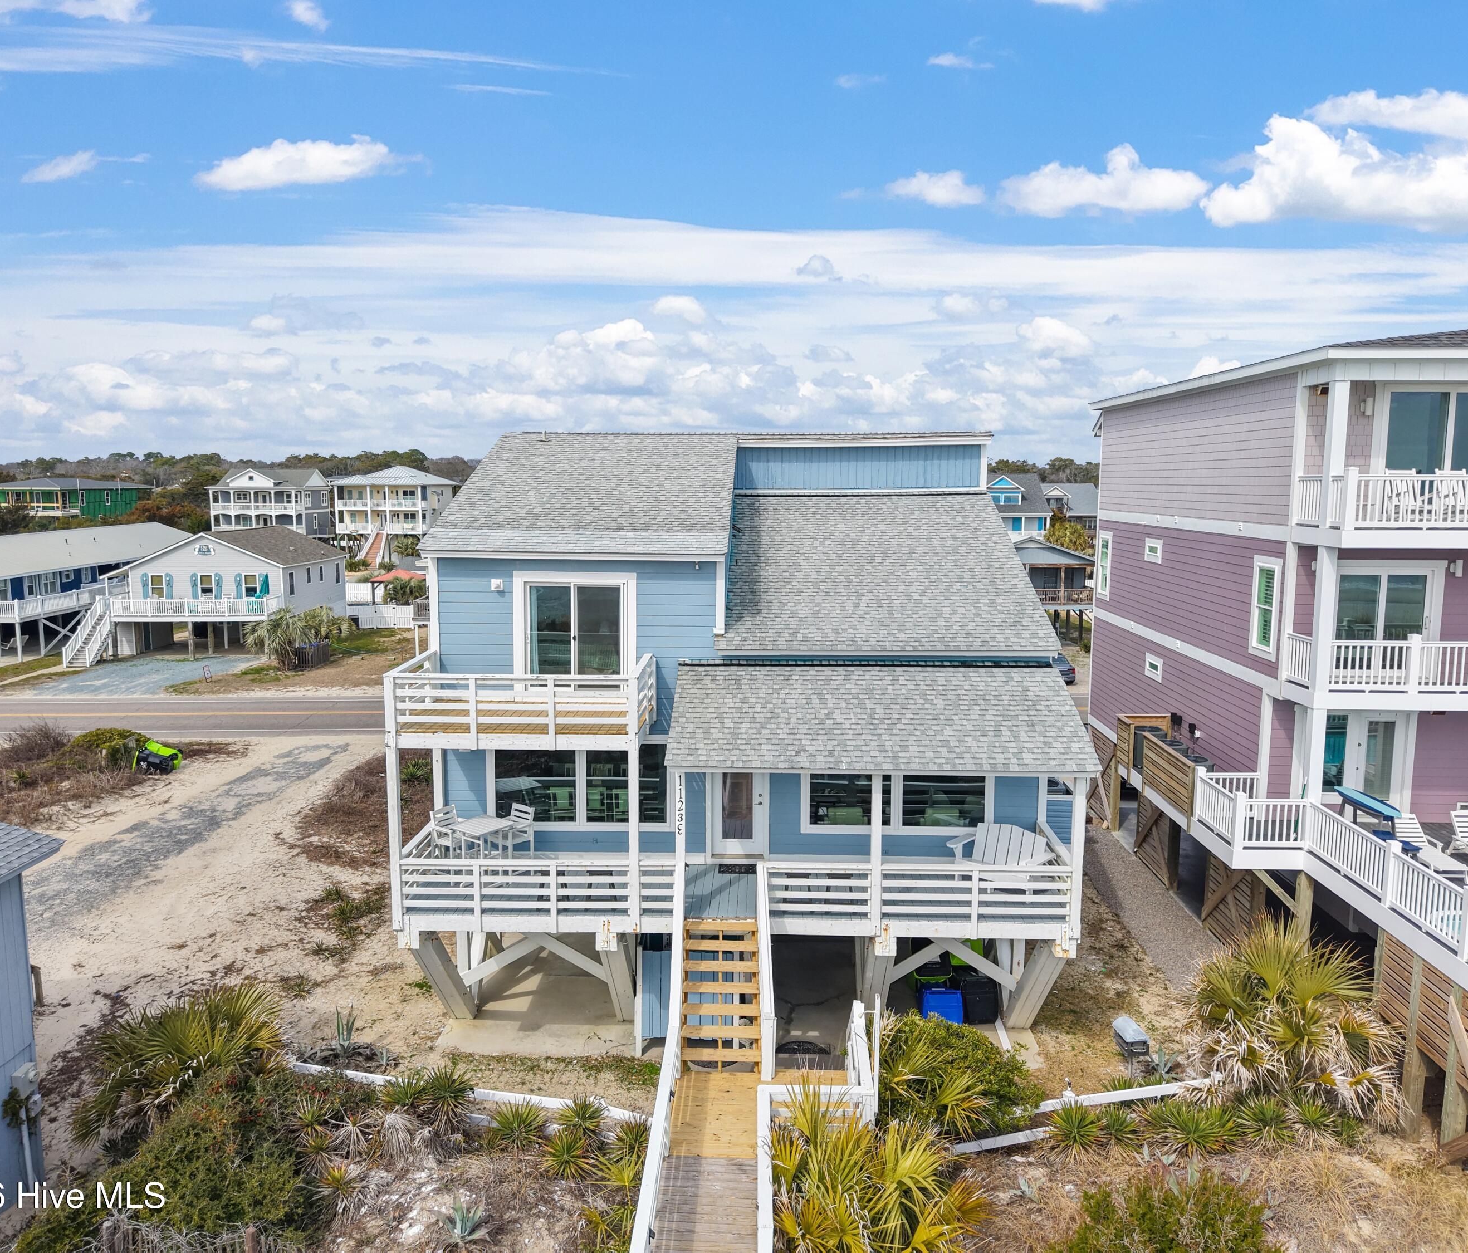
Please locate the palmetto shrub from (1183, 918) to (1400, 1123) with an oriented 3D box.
[{"bbox_3d":[8.220,5.820,17.226,2.896,2.871,2.896,0,7,1],"label":"palmetto shrub"}]

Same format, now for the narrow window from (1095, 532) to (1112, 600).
[{"bbox_3d":[10.576,-1.713,33.071,0.100,1.900,1.180,1,7,1],"label":"narrow window"}]

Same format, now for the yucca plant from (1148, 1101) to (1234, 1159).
[{"bbox_3d":[6.407,7.027,16.212,1.171,0.705,0.878,0,7,1],"label":"yucca plant"}]

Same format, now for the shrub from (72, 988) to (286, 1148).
[{"bbox_3d":[-8.120,6.393,16.993,2.922,2.181,2.338,0,7,2],"label":"shrub"}]

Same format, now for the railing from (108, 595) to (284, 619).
[{"bbox_3d":[-29.516,-1.151,63.855,8.576,1.054,2.200,0,7,2],"label":"railing"}]

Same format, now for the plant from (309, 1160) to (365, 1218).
[{"bbox_3d":[-4.876,6.897,14.242,0.653,0.607,0.653,0,7,1],"label":"plant"}]

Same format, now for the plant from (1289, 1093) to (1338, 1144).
[{"bbox_3d":[8.251,7.014,16.517,0.632,0.680,0.632,0,7,1],"label":"plant"}]

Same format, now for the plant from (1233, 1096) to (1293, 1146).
[{"bbox_3d":[7.673,7.180,16.823,0.777,0.643,0.777,0,7,2],"label":"plant"}]

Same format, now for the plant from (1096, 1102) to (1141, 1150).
[{"bbox_3d":[5.508,7.152,16.577,0.585,0.651,0.585,0,7,2],"label":"plant"}]

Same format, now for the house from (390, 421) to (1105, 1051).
[{"bbox_3d":[0.209,1.022,24.617,11.000,10.250,14.500,0,7,1],"label":"house"}]

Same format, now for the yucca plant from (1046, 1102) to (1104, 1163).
[{"bbox_3d":[4.805,7.110,16.315,0.777,0.798,0.777,0,7,2],"label":"yucca plant"}]

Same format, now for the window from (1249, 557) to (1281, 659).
[{"bbox_3d":[10.349,-0.358,22.586,0.100,1.930,1.210,1,7,1],"label":"window"}]

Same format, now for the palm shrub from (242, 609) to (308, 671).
[{"bbox_3d":[-23.508,0.604,59.560,3.169,3.159,2.852,0,7,2],"label":"palm shrub"}]

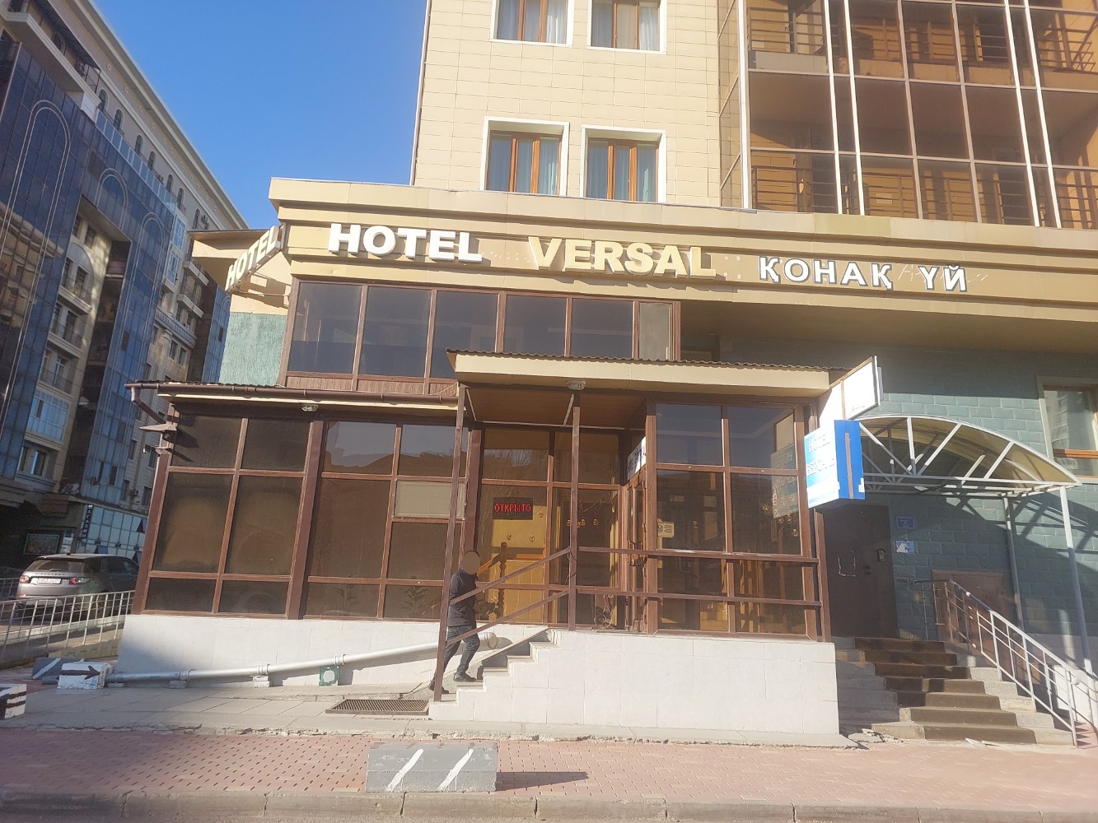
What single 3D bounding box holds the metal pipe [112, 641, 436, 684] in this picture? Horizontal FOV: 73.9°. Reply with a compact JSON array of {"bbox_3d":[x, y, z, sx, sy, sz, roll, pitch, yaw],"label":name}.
[{"bbox_3d":[-3.566,3.406,9.909,4.750,0.240,0.140,-5,-14,-4],"label":"metal pipe"}]

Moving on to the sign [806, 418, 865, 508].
[{"bbox_3d":[3.563,0.686,9.155,0.310,0.970,0.910,3,-15,-2],"label":"sign"}]

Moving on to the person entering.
[{"bbox_3d":[-1.187,2.775,9.565,0.620,1.780,0.520,4,-15,-7],"label":"person entering"}]

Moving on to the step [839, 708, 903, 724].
[{"bbox_3d":[4.177,4.040,9.789,0.980,0.165,0.300,3,-15,-2],"label":"step"}]

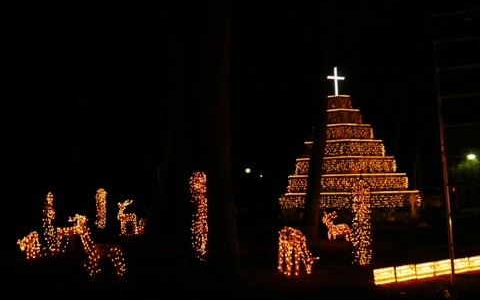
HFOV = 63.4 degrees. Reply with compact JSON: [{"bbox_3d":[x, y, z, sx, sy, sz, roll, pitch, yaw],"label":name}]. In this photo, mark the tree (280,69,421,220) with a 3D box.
[{"bbox_3d":[5.364,-0.388,19.900,6.800,7.750,5.300,-1,-6,-3],"label":"tree"}]

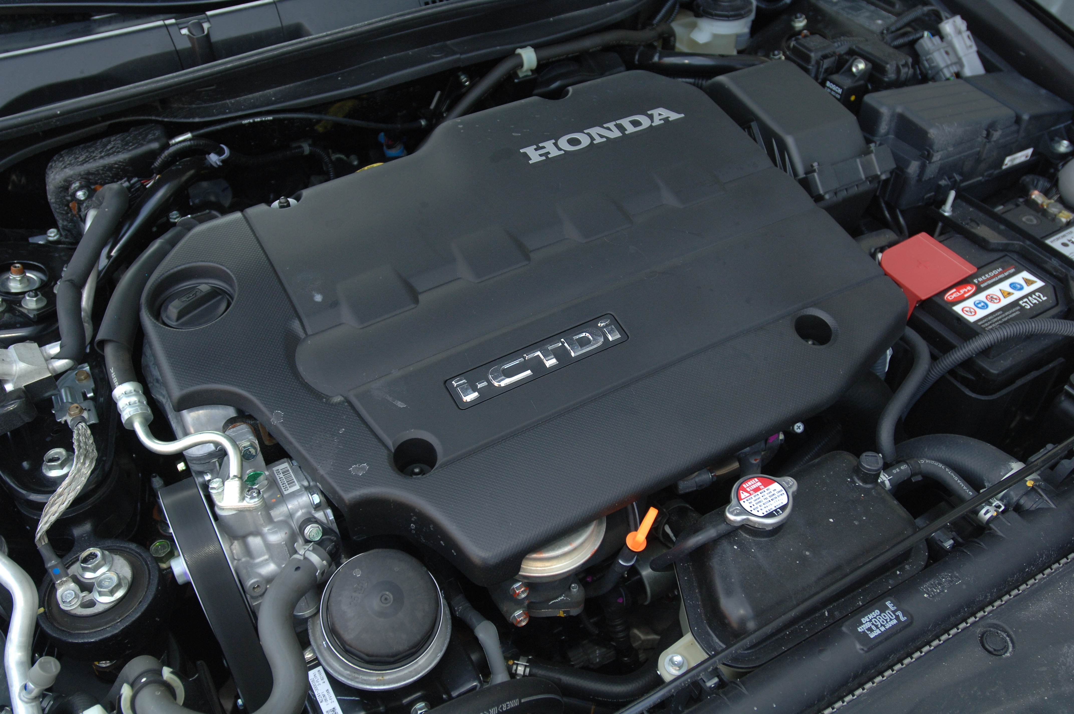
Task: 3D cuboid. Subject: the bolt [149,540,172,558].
[{"bbox_3d":[-0.321,0.164,0.840,0.018,0.013,0.018,-23,48,-20],"label":"bolt"}]

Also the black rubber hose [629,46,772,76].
[{"bbox_3d":[0.234,-0.428,1.438,0.211,0.034,0.034,2,44,1],"label":"black rubber hose"}]

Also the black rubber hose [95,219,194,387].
[{"bbox_3d":[-0.398,-0.059,1.010,0.055,0.042,0.259,0,44,-2],"label":"black rubber hose"}]

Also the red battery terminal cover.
[{"bbox_3d":[0.415,-0.086,1.076,0.093,0.042,0.078,-23,49,-23],"label":"red battery terminal cover"}]

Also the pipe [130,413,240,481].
[{"bbox_3d":[-0.305,0.079,0.860,0.074,0.046,0.084,-23,48,-20],"label":"pipe"}]

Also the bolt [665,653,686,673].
[{"bbox_3d":[0.106,0.235,0.755,0.017,0.010,0.017,-1,45,1],"label":"bolt"}]

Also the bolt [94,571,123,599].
[{"bbox_3d":[-0.332,0.179,0.765,0.025,0.015,0.025,-23,48,-20],"label":"bolt"}]

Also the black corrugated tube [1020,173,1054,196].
[{"bbox_3d":[0.514,-0.177,1.010,0.036,0.024,0.030,-23,48,-20],"label":"black corrugated tube"}]

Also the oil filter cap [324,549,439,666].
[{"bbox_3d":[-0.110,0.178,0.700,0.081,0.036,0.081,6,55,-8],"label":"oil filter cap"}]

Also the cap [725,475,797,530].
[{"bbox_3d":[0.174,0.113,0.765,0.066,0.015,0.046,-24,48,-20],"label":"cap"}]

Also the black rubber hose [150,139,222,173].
[{"bbox_3d":[-0.422,-0.241,1.185,0.100,0.040,0.028,-23,49,-23],"label":"black rubber hose"}]

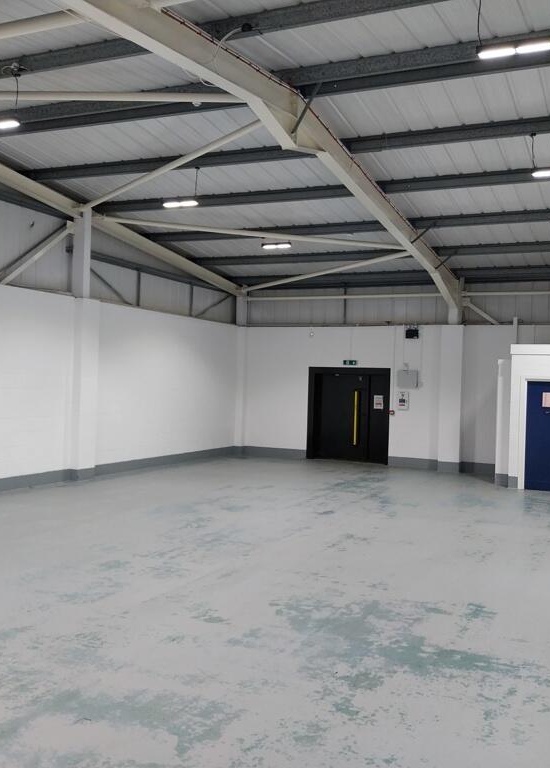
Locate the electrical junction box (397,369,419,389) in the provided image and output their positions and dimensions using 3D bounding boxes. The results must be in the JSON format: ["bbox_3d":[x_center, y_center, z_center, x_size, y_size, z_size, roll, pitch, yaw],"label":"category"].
[{"bbox_3d":[2.976,-0.115,17.214,0.460,0.430,0.150,2,0,25],"label":"electrical junction box"}]

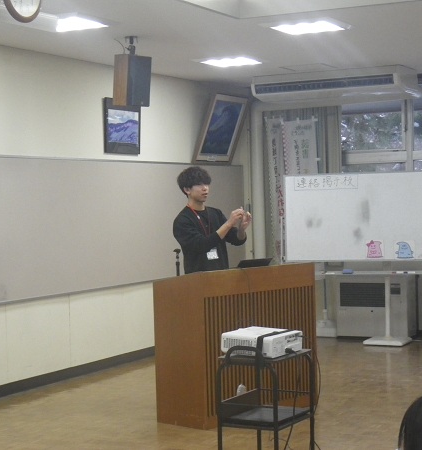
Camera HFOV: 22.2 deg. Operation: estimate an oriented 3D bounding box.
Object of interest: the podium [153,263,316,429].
[{"bbox_3d":[0.192,0.831,7.793,1.148,1.068,0.493,-2,2,-44],"label":"podium"}]

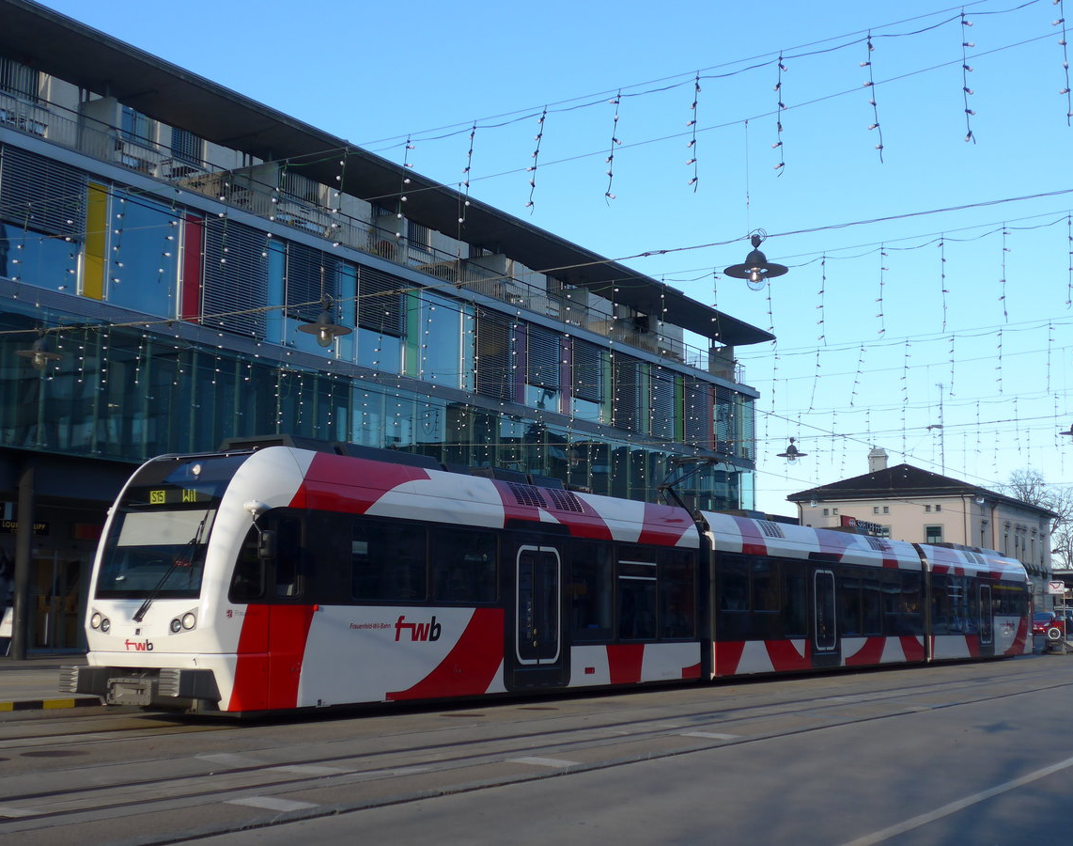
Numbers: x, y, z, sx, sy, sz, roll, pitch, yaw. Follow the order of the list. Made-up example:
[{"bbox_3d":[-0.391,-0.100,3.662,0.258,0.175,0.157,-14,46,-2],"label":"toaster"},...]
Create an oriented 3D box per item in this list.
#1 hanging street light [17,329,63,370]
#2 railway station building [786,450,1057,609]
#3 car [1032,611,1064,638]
[{"bbox_3d":[-7.389,-1.084,22.295,0.705,0.634,0.705,-4,-9,30],"label":"hanging street light"},{"bbox_3d":[32.631,9.839,123.860,14.500,14.900,27.920,-4,-9,30],"label":"railway station building"},{"bbox_3d":[29.745,11.838,88.000,1.770,1.500,4.200,-4,-9,30],"label":"car"}]

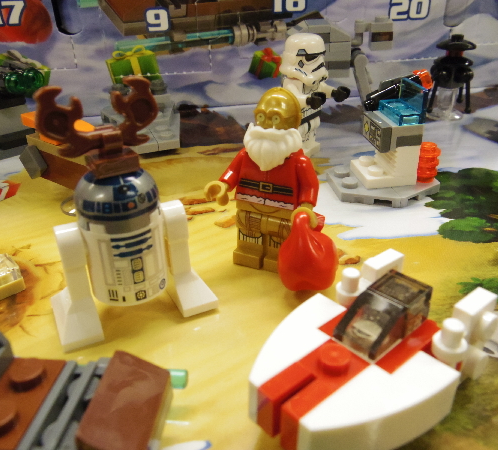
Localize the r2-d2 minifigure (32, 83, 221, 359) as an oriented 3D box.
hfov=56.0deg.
[{"bbox_3d":[-0.025,-0.003,0.092,0.032,0.048,0.016,-12,30,-19],"label":"r2-d2 minifigure"}]

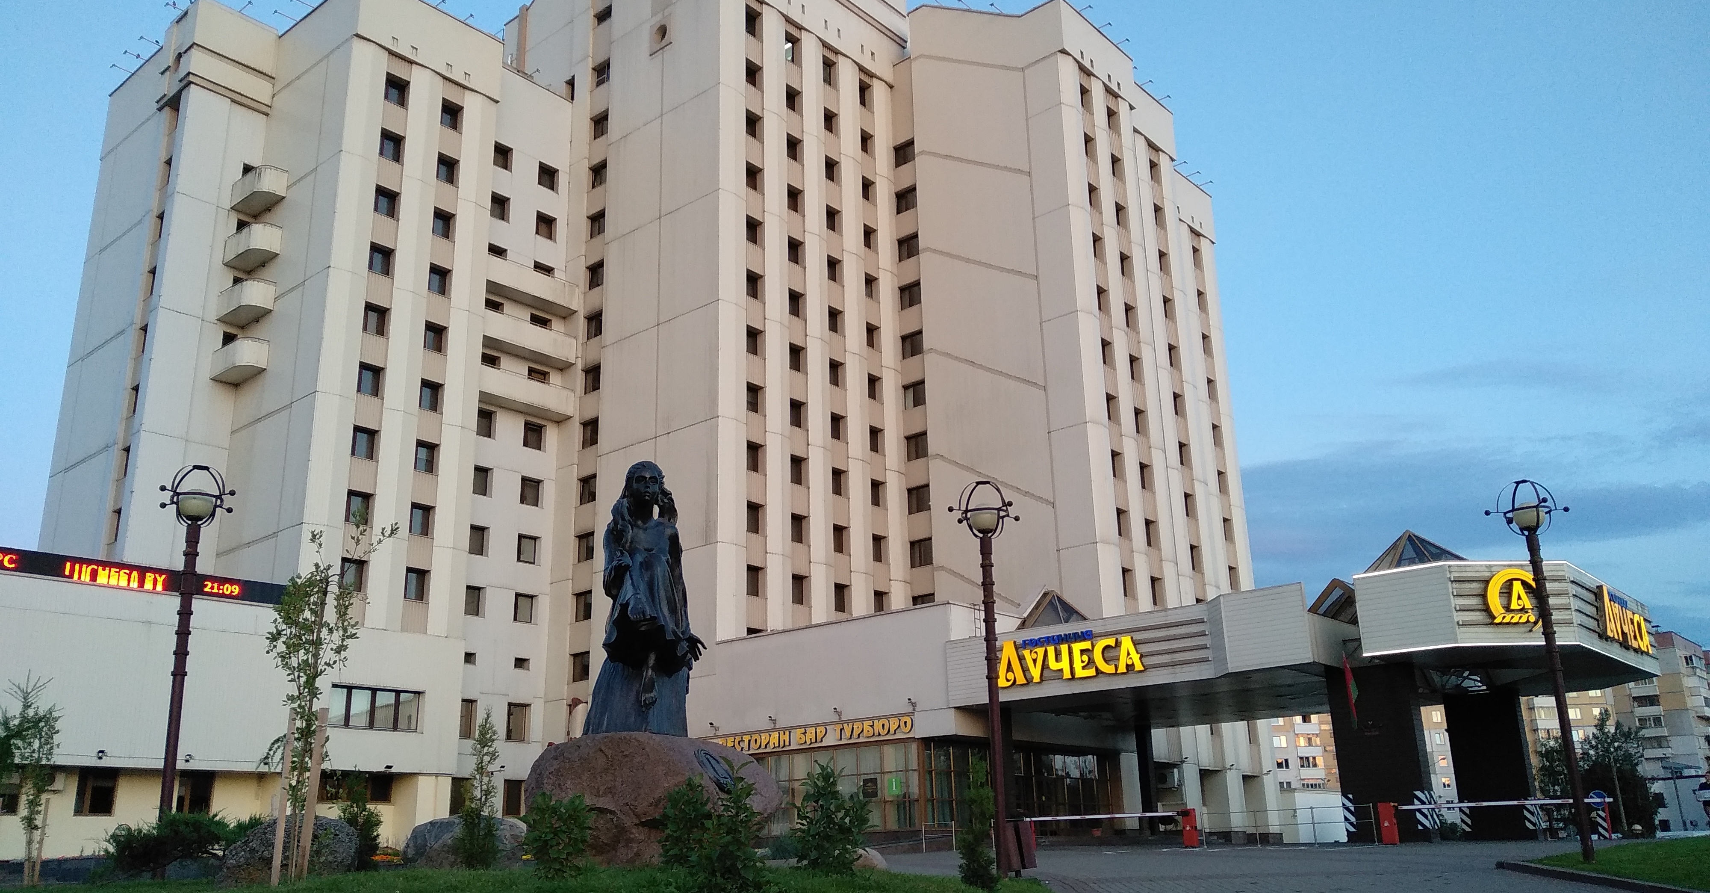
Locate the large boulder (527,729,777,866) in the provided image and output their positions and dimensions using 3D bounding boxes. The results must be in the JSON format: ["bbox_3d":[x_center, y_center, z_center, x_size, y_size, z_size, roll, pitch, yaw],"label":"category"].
[{"bbox_3d":[-1.744,3.087,11.097,2.187,1.218,1.900,1,-17,-9],"label":"large boulder"}]

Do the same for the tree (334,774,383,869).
[{"bbox_3d":[-4.992,3.773,12.903,0.498,0.956,0.500,5,-18,-20],"label":"tree"}]

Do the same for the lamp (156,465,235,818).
[{"bbox_3d":[-8.293,2.654,15.785,0.950,5.075,0.950,7,-19,-27],"label":"lamp"}]

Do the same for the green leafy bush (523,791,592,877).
[{"bbox_3d":[-2.141,2.789,9.255,0.488,0.599,0.464,2,-18,-12],"label":"green leafy bush"}]

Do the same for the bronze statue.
[{"bbox_3d":[-1.919,1.329,11.638,1.090,2.508,1.000,1,-17,-9],"label":"bronze statue"}]

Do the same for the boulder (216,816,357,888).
[{"bbox_3d":[-5.337,3.815,12.056,1.294,0.668,1.100,6,-18,-22],"label":"boulder"}]

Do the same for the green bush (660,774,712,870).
[{"bbox_3d":[-1.186,2.687,9.125,0.405,0.674,0.405,1,-18,-7],"label":"green bush"}]

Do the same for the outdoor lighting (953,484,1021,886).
[{"bbox_3d":[1.820,2.893,16.722,0.950,5.122,0.950,-3,-17,6],"label":"outdoor lighting"}]

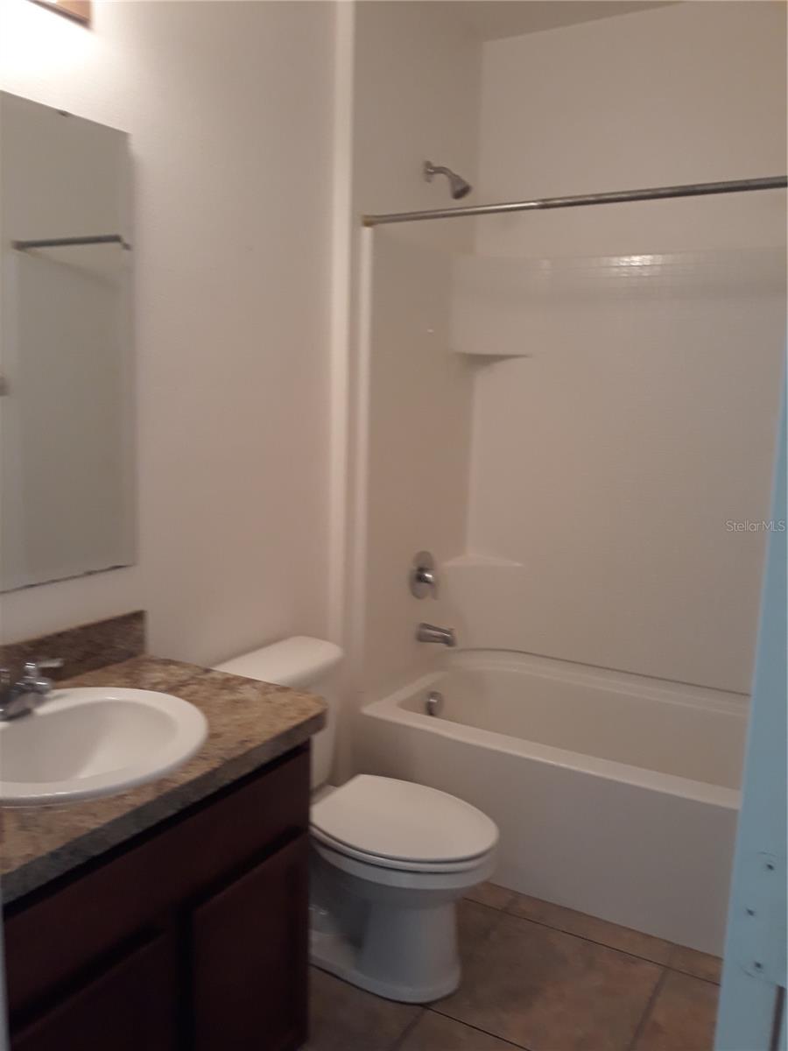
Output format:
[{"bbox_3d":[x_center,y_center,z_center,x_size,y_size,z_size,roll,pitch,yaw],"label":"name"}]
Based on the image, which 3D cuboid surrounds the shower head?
[{"bbox_3d":[0.181,-1.132,2.789,0.158,0.129,0.066,6,9,30],"label":"shower head"}]

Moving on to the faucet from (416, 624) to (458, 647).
[{"bbox_3d":[0.155,0.387,2.996,0.142,0.065,0.060,6,9,30],"label":"faucet"}]

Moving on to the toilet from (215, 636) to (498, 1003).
[{"bbox_3d":[-0.089,0.739,2.134,0.737,0.716,0.470,6,9,30],"label":"toilet"}]

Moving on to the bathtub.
[{"bbox_3d":[0.725,0.814,2.687,1.520,0.458,0.790,6,9,30],"label":"bathtub"}]

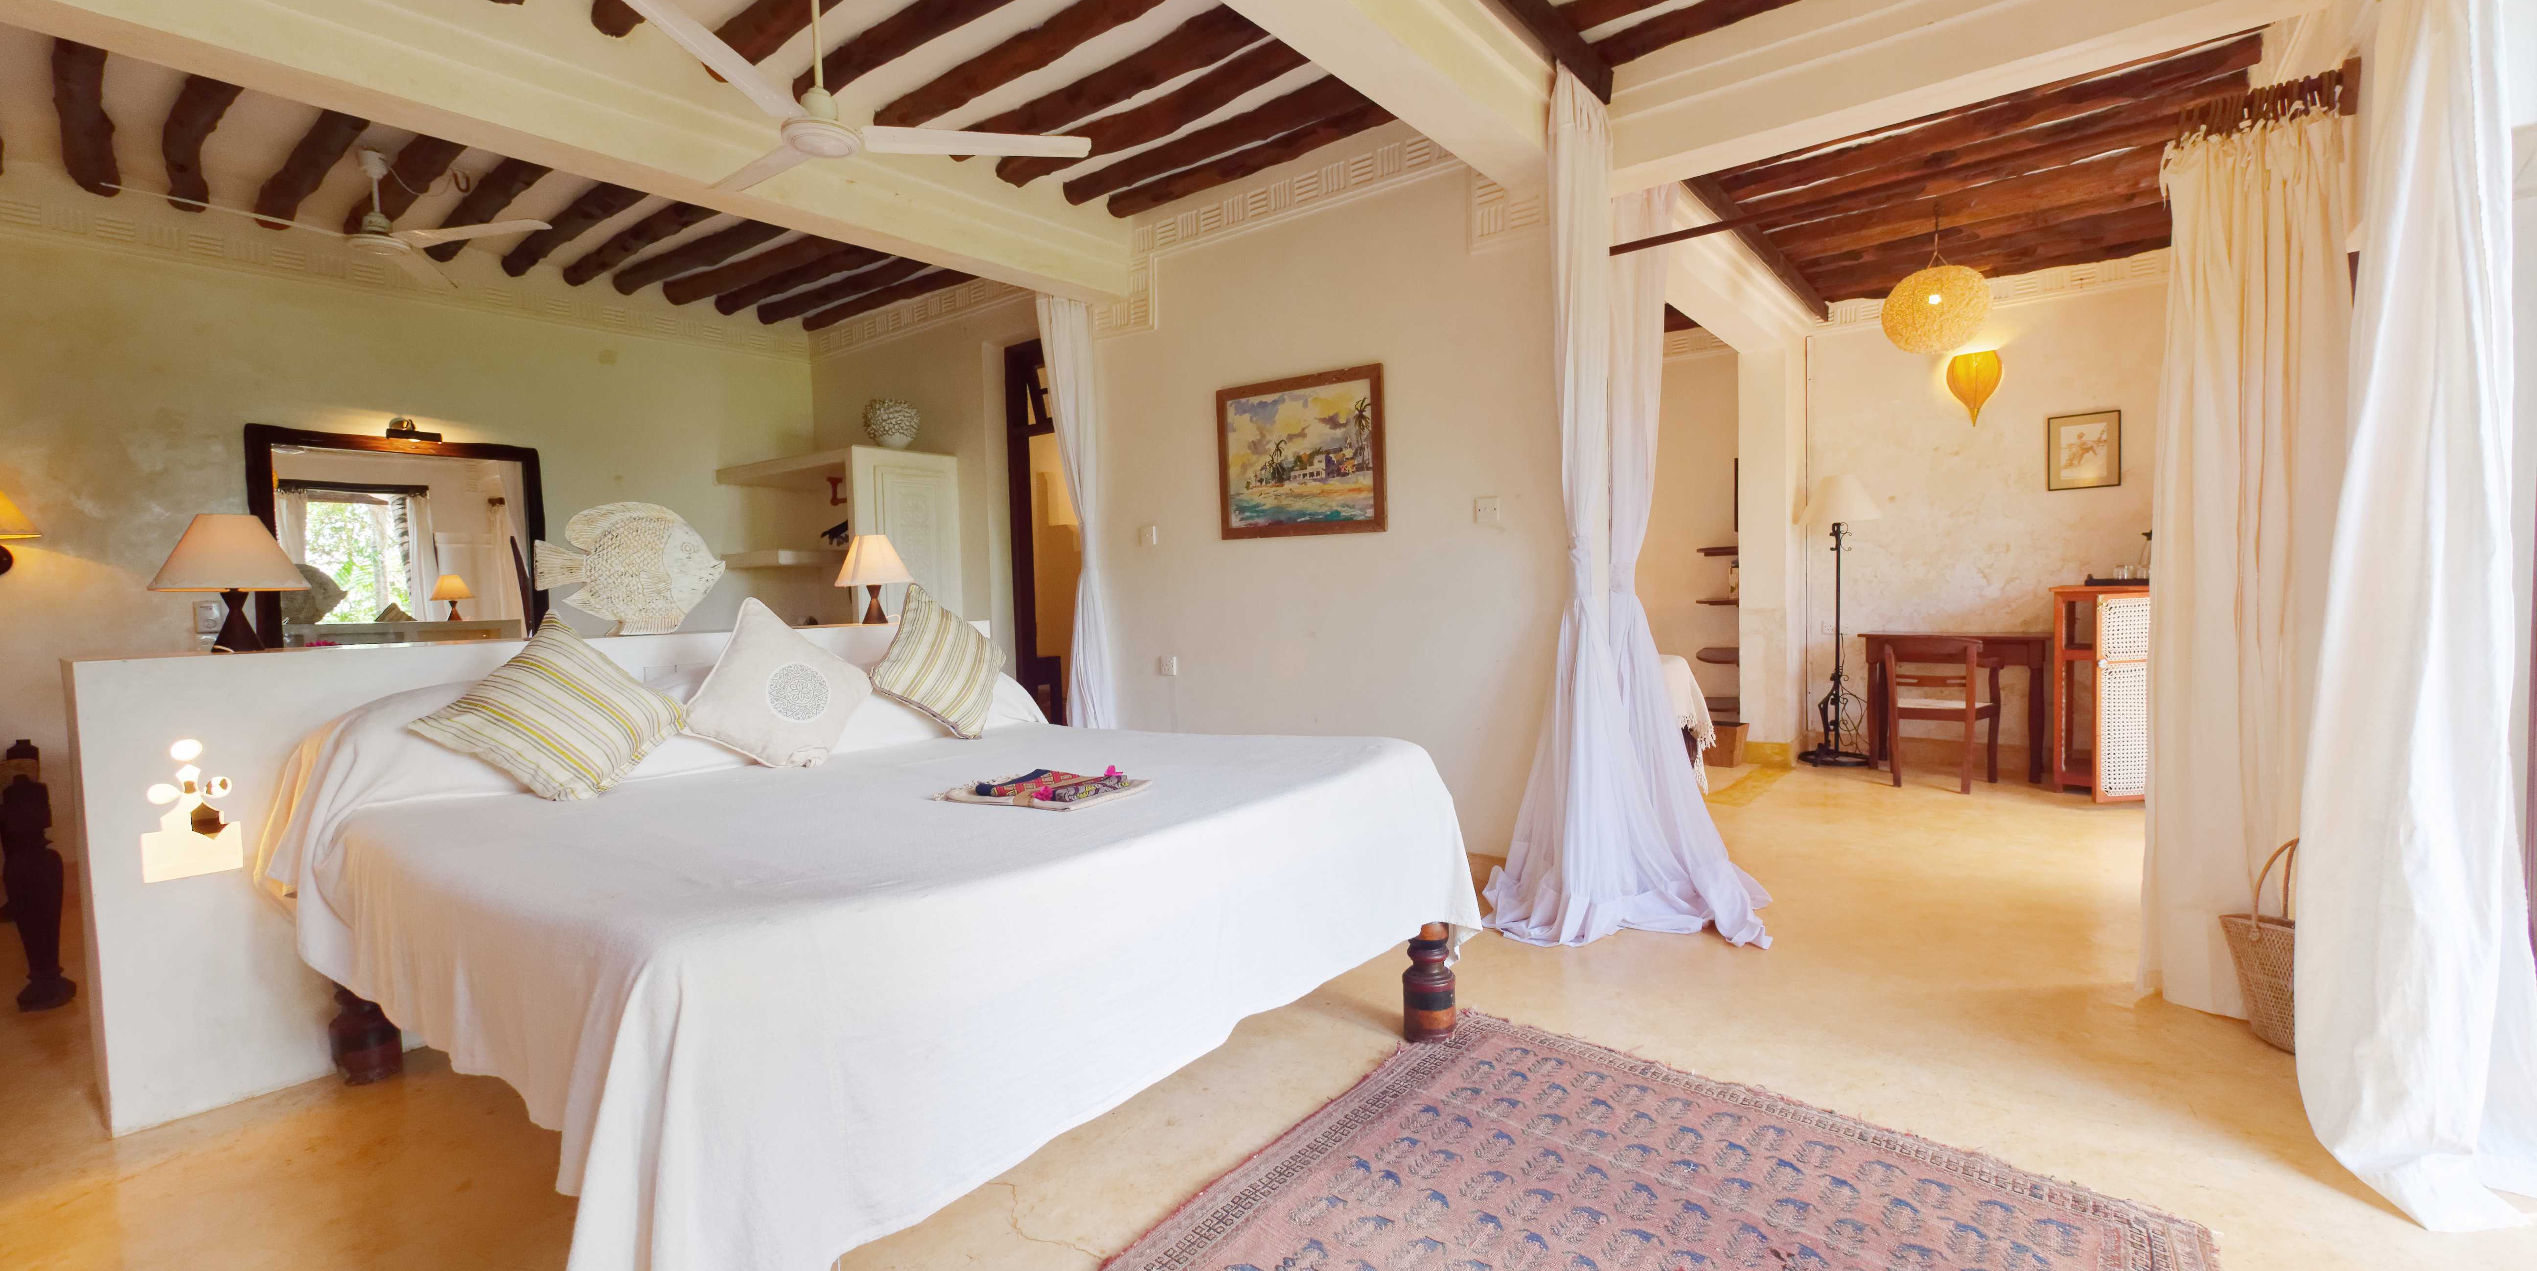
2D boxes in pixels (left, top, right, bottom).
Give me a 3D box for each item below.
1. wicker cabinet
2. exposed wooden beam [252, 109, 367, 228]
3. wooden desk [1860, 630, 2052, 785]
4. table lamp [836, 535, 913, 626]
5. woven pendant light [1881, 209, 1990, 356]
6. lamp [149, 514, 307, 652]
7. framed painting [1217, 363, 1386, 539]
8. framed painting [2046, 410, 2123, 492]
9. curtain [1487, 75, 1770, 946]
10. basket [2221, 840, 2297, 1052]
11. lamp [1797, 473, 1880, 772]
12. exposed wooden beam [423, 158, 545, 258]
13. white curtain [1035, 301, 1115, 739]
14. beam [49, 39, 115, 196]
[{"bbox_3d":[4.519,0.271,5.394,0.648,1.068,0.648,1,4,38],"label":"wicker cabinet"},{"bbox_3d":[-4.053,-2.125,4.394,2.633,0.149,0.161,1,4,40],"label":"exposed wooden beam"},{"bbox_3d":[3.830,0.373,5.707,0.908,0.770,0.483,1,4,40],"label":"wooden desk"},{"bbox_3d":[-1.565,-0.220,4.071,0.295,0.354,0.295,1,4,38],"label":"table lamp"},{"bbox_3d":[2.967,-1.571,4.561,0.402,0.641,0.402,1,4,40],"label":"woven pendant light"},{"bbox_3d":[-2.683,-0.136,2.660,0.296,0.354,0.296,1,4,38],"label":"lamp"},{"bbox_3d":[0.123,-0.743,4.305,0.860,0.659,0.030,1,4,38],"label":"framed painting"},{"bbox_3d":[4.543,-1.023,5.712,0.317,0.406,0.020,1,4,38],"label":"framed painting"},{"bbox_3d":[1.209,-0.530,3.427,0.897,2.932,0.897,1,4,40],"label":"curtain"},{"bbox_3d":[2.506,0.721,2.441,0.356,0.489,0.299,1,4,40],"label":"basket"},{"bbox_3d":[3.518,-0.096,6.376,0.444,1.756,0.444,1,4,38],"label":"lamp"},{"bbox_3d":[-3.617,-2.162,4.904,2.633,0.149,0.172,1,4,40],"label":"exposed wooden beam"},{"bbox_3d":[-1.069,-0.476,5.526,0.345,2.691,0.460,1,4,40],"label":"white curtain"},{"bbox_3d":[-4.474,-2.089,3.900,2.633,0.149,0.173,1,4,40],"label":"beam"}]

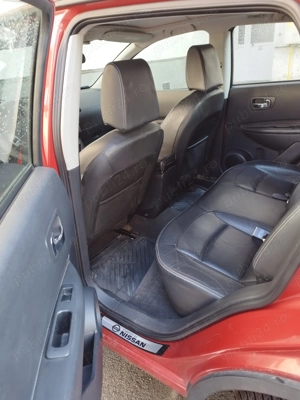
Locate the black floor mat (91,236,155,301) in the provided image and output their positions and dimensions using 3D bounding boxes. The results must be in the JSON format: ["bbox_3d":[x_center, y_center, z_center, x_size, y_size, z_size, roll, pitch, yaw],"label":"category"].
[{"bbox_3d":[-0.167,0.382,1.662,0.394,0.039,0.453,9,34,30],"label":"black floor mat"}]

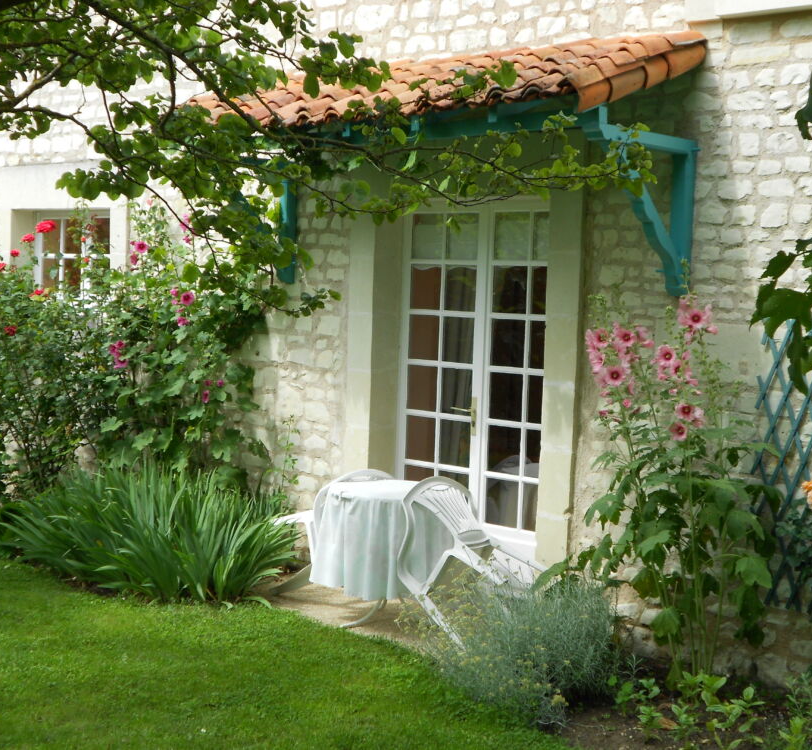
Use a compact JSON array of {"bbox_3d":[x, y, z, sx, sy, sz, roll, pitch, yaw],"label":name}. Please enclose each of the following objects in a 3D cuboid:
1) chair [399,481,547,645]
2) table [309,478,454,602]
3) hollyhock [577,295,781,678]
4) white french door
[{"bbox_3d":[0.305,1.030,7.791,0.800,0.550,0.560,43,25,27],"label":"chair"},{"bbox_3d":[-0.083,1.034,8.215,0.850,0.740,0.850,2,4,0],"label":"table"},{"bbox_3d":[1.445,0.573,7.421,0.780,1.950,0.620,5,5,40],"label":"hollyhock"},{"bbox_3d":[0.485,-0.032,9.007,1.340,2.170,0.090,5,5,40],"label":"white french door"}]

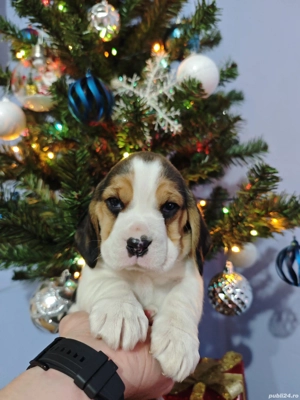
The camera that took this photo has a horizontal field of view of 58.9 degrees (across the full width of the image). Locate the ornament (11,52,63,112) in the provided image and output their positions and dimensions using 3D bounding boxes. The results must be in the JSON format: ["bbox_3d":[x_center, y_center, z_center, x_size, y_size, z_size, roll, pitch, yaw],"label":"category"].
[{"bbox_3d":[-0.190,-0.198,0.445,0.083,0.103,0.083,0,6,0],"label":"ornament"}]

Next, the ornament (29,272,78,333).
[{"bbox_3d":[-0.159,0.168,0.440,0.078,0.098,0.078,21,3,0],"label":"ornament"}]

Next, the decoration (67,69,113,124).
[{"bbox_3d":[-0.096,-0.168,0.435,0.073,0.086,0.073,0,6,0],"label":"decoration"}]

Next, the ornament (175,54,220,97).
[{"bbox_3d":[0.081,-0.210,0.450,0.071,0.073,0.071,0,6,0],"label":"ornament"}]

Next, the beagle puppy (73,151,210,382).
[{"bbox_3d":[-0.009,0.054,0.285,0.135,0.200,0.190,0,6,2],"label":"beagle puppy"}]

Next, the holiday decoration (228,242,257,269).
[{"bbox_3d":[0.218,0.130,0.620,0.070,0.072,0.070,0,6,0],"label":"holiday decoration"}]

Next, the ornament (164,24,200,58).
[{"bbox_3d":[0.065,-0.316,0.530,0.069,0.070,0.069,0,6,0],"label":"ornament"}]

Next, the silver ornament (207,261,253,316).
[{"bbox_3d":[0.129,0.144,0.430,0.072,0.089,0.072,0,6,0],"label":"silver ornament"}]

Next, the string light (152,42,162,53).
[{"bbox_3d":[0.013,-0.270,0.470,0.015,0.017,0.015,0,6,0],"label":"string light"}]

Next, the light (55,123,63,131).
[{"bbox_3d":[-0.162,-0.130,0.470,0.013,0.015,0.013,0,6,0],"label":"light"}]

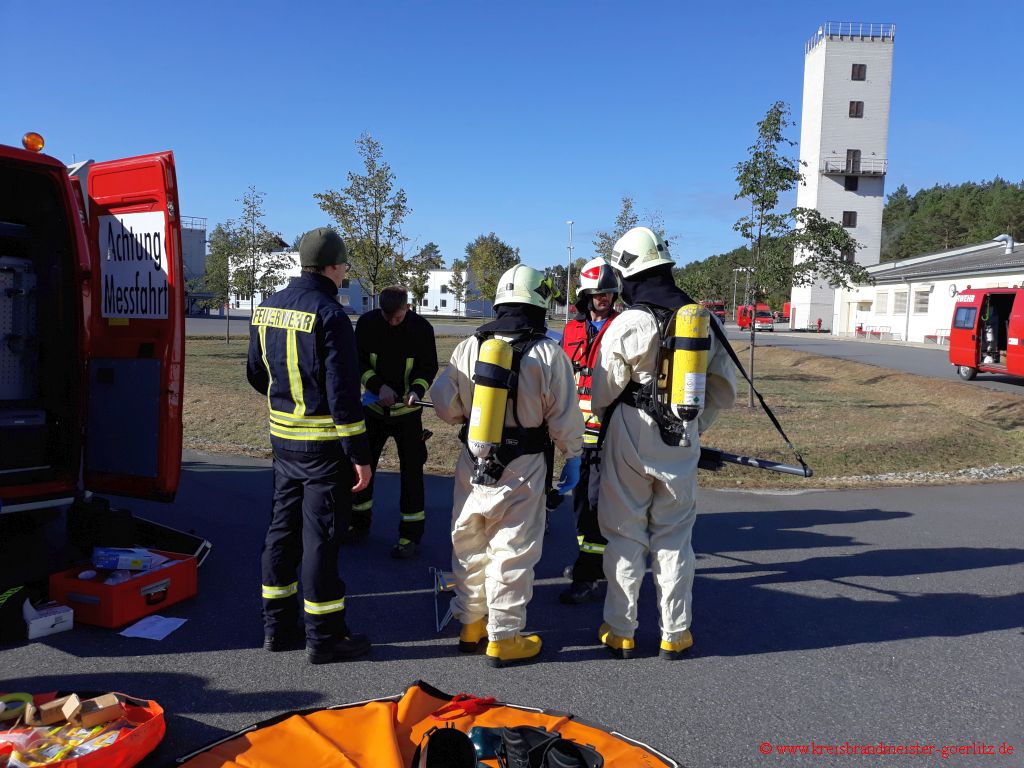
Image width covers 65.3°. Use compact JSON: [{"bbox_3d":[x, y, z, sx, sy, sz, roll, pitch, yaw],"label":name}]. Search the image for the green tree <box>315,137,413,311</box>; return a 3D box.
[{"bbox_3d":[-3.164,-2.753,17.248,2.100,5.223,2.100,1,6,0],"label":"green tree"}]

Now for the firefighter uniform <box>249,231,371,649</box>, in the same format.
[{"bbox_3d":[-0.913,0.250,3.600,0.550,1.850,0.400,7,7,41],"label":"firefighter uniform"}]

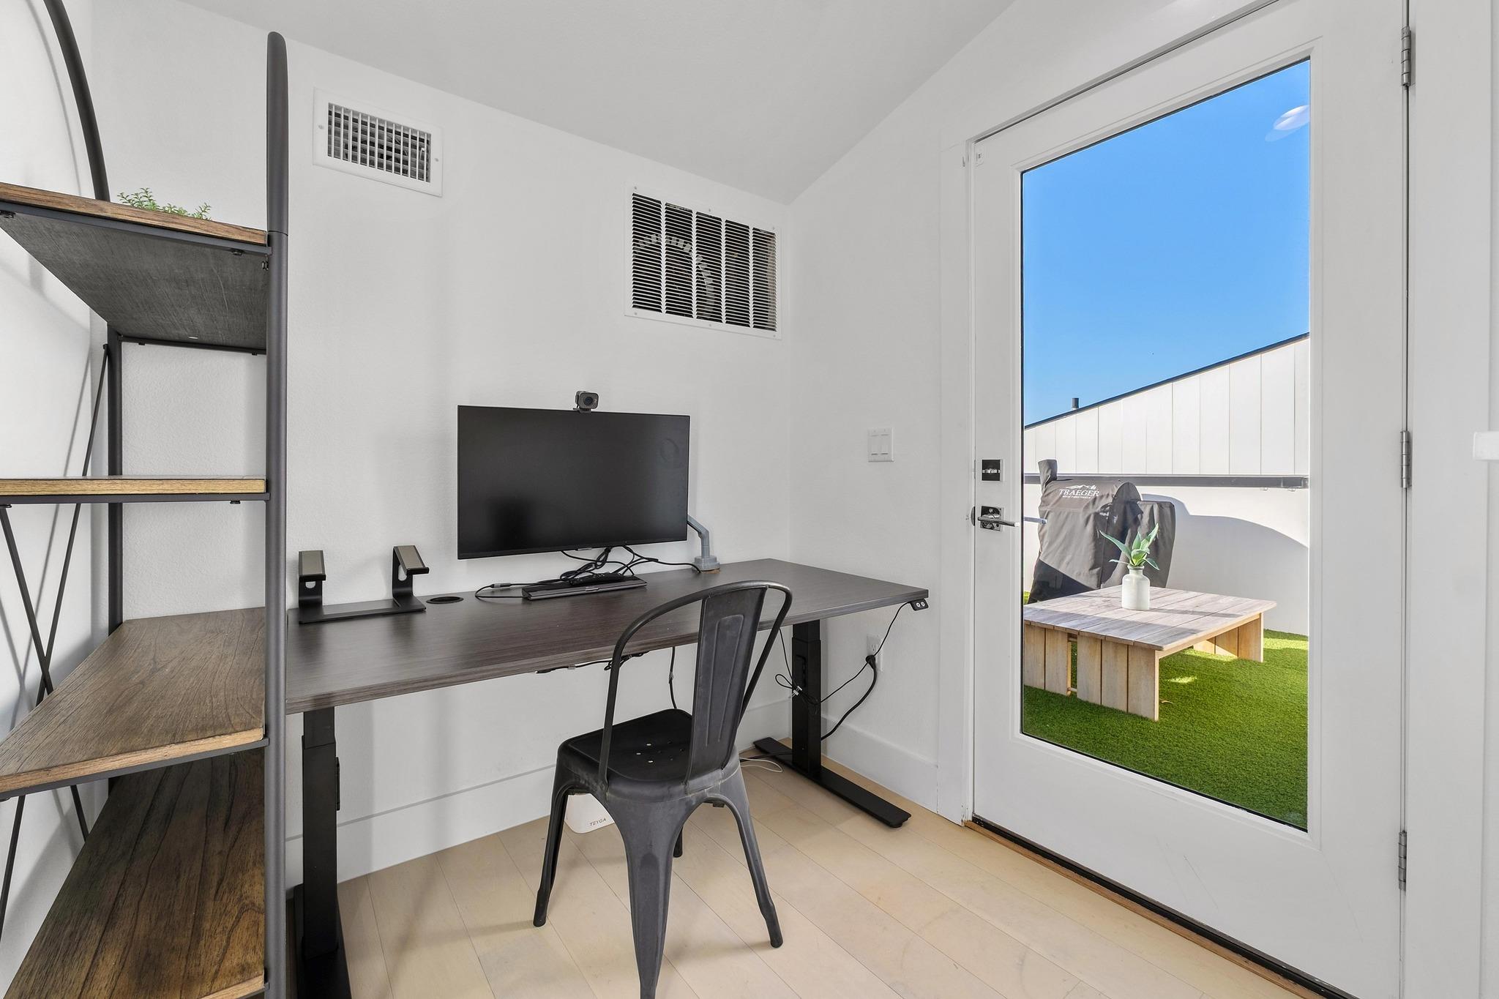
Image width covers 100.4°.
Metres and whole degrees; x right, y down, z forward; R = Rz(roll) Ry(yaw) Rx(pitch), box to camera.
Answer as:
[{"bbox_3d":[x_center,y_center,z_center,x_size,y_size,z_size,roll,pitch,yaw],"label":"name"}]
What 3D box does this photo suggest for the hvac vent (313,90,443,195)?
[{"bbox_3d":[-0.968,-0.934,1.645,0.294,0.191,0.018,-1,2,-37],"label":"hvac vent"}]

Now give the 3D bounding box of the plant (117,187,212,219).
[{"bbox_3d":[-0.987,-0.446,1.056,0.141,0.151,0.141,-1,2,-37],"label":"plant"}]

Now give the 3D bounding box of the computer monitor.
[{"bbox_3d":[-0.441,-0.050,1.660,0.616,0.362,0.050,-1,2,-34],"label":"computer monitor"}]

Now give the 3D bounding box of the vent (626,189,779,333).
[{"bbox_3d":[-0.137,-0.841,2.268,0.668,0.439,0.020,-1,2,-37],"label":"vent"}]

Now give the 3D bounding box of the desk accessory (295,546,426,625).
[{"bbox_3d":[-0.949,0.193,1.530,0.263,0.156,0.206,-1,2,-37],"label":"desk accessory"}]

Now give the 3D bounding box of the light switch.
[{"bbox_3d":[0.446,-0.186,2.129,0.010,0.116,0.116,-1,2,-37],"label":"light switch"}]

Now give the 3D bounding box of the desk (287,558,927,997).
[{"bbox_3d":[-0.306,0.619,1.661,1.508,0.712,0.769,-1,2,-37],"label":"desk"}]

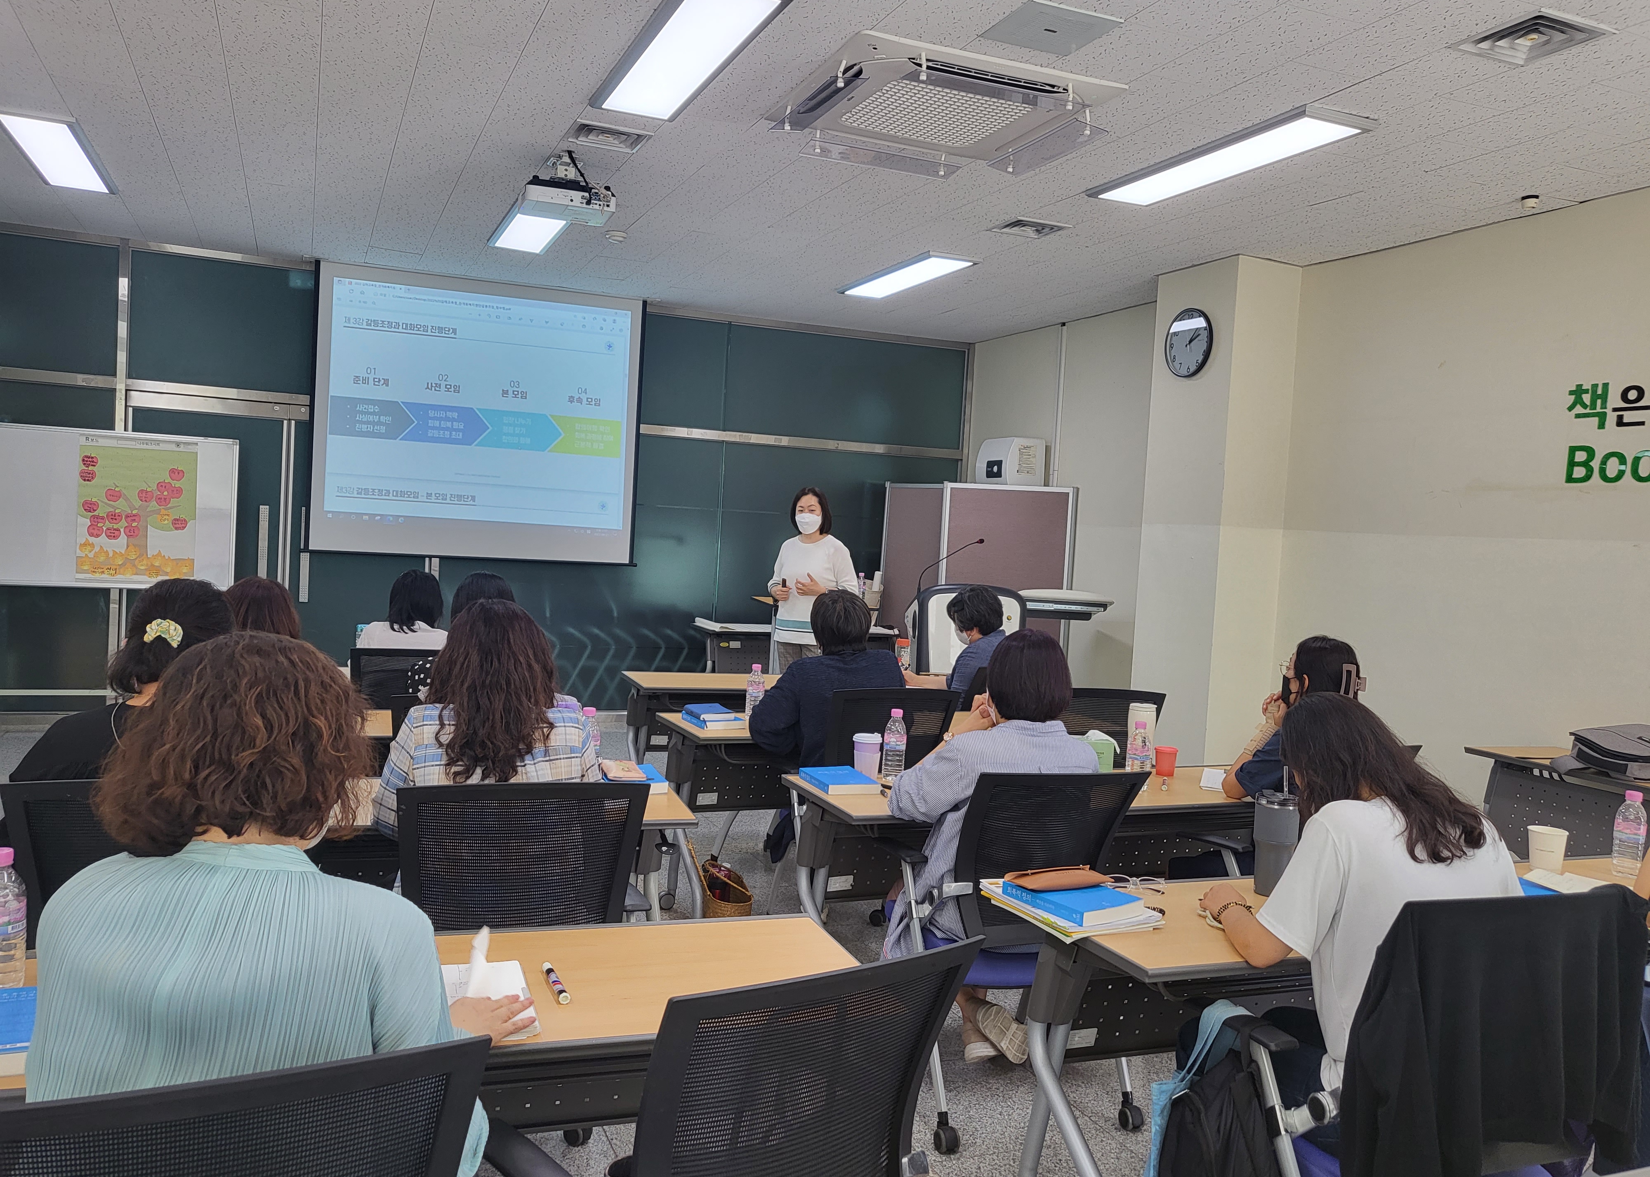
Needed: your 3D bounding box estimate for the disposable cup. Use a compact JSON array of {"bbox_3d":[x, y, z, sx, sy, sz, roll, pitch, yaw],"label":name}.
[{"bbox_3d":[1.738,0.628,2.982,0.093,0.102,0.093,3,3,0],"label":"disposable cup"}]

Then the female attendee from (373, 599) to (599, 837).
[{"bbox_3d":[-0.773,0.655,2.724,0.500,1.270,0.740,2,3,-23],"label":"female attendee"}]

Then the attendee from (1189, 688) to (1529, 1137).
[{"bbox_3d":[0.932,0.768,2.288,0.500,1.200,0.640,1,3,-28],"label":"attendee"}]

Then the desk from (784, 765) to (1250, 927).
[{"bbox_3d":[0.787,0.956,3.739,1.800,0.735,0.510,2,3,-24],"label":"desk"}]

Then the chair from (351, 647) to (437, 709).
[{"bbox_3d":[-1.568,0.654,4.684,0.600,0.910,0.600,2,3,-23],"label":"chair"}]

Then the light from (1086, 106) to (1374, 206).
[{"bbox_3d":[1.521,-1.643,4.818,0.319,0.040,1.286,2,3,-23],"label":"light"}]

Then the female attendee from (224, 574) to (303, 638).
[{"bbox_3d":[-1.627,0.556,3.556,0.470,1.220,0.620,2,3,-23],"label":"female attendee"}]

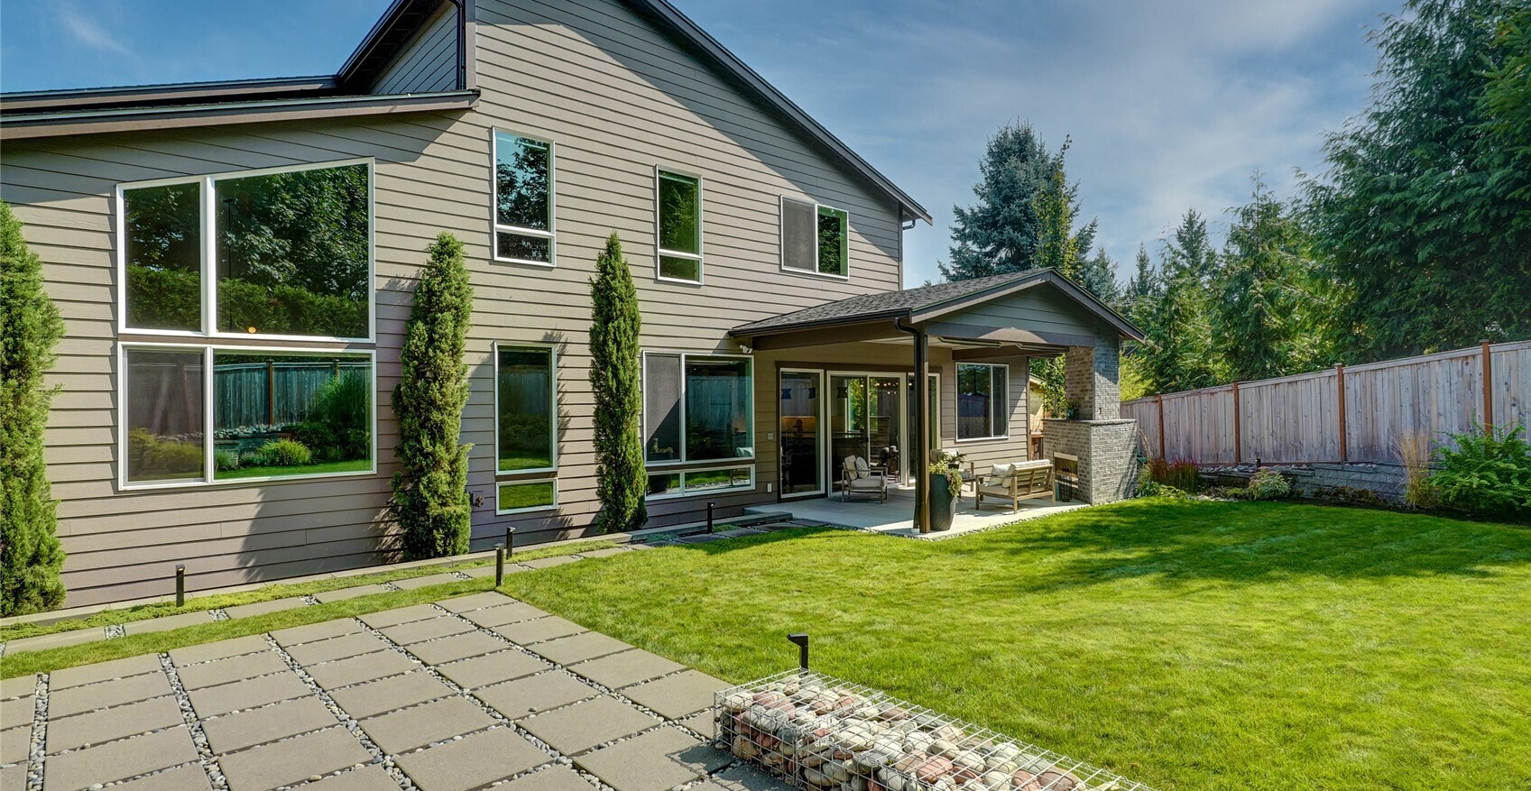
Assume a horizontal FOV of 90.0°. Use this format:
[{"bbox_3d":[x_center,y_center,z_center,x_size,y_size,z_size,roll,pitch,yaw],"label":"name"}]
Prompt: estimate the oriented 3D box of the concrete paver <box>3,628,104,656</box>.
[{"bbox_3d":[-5.983,2.097,6.456,0.605,0.050,0.605,0,-2,-42],"label":"concrete paver"}]

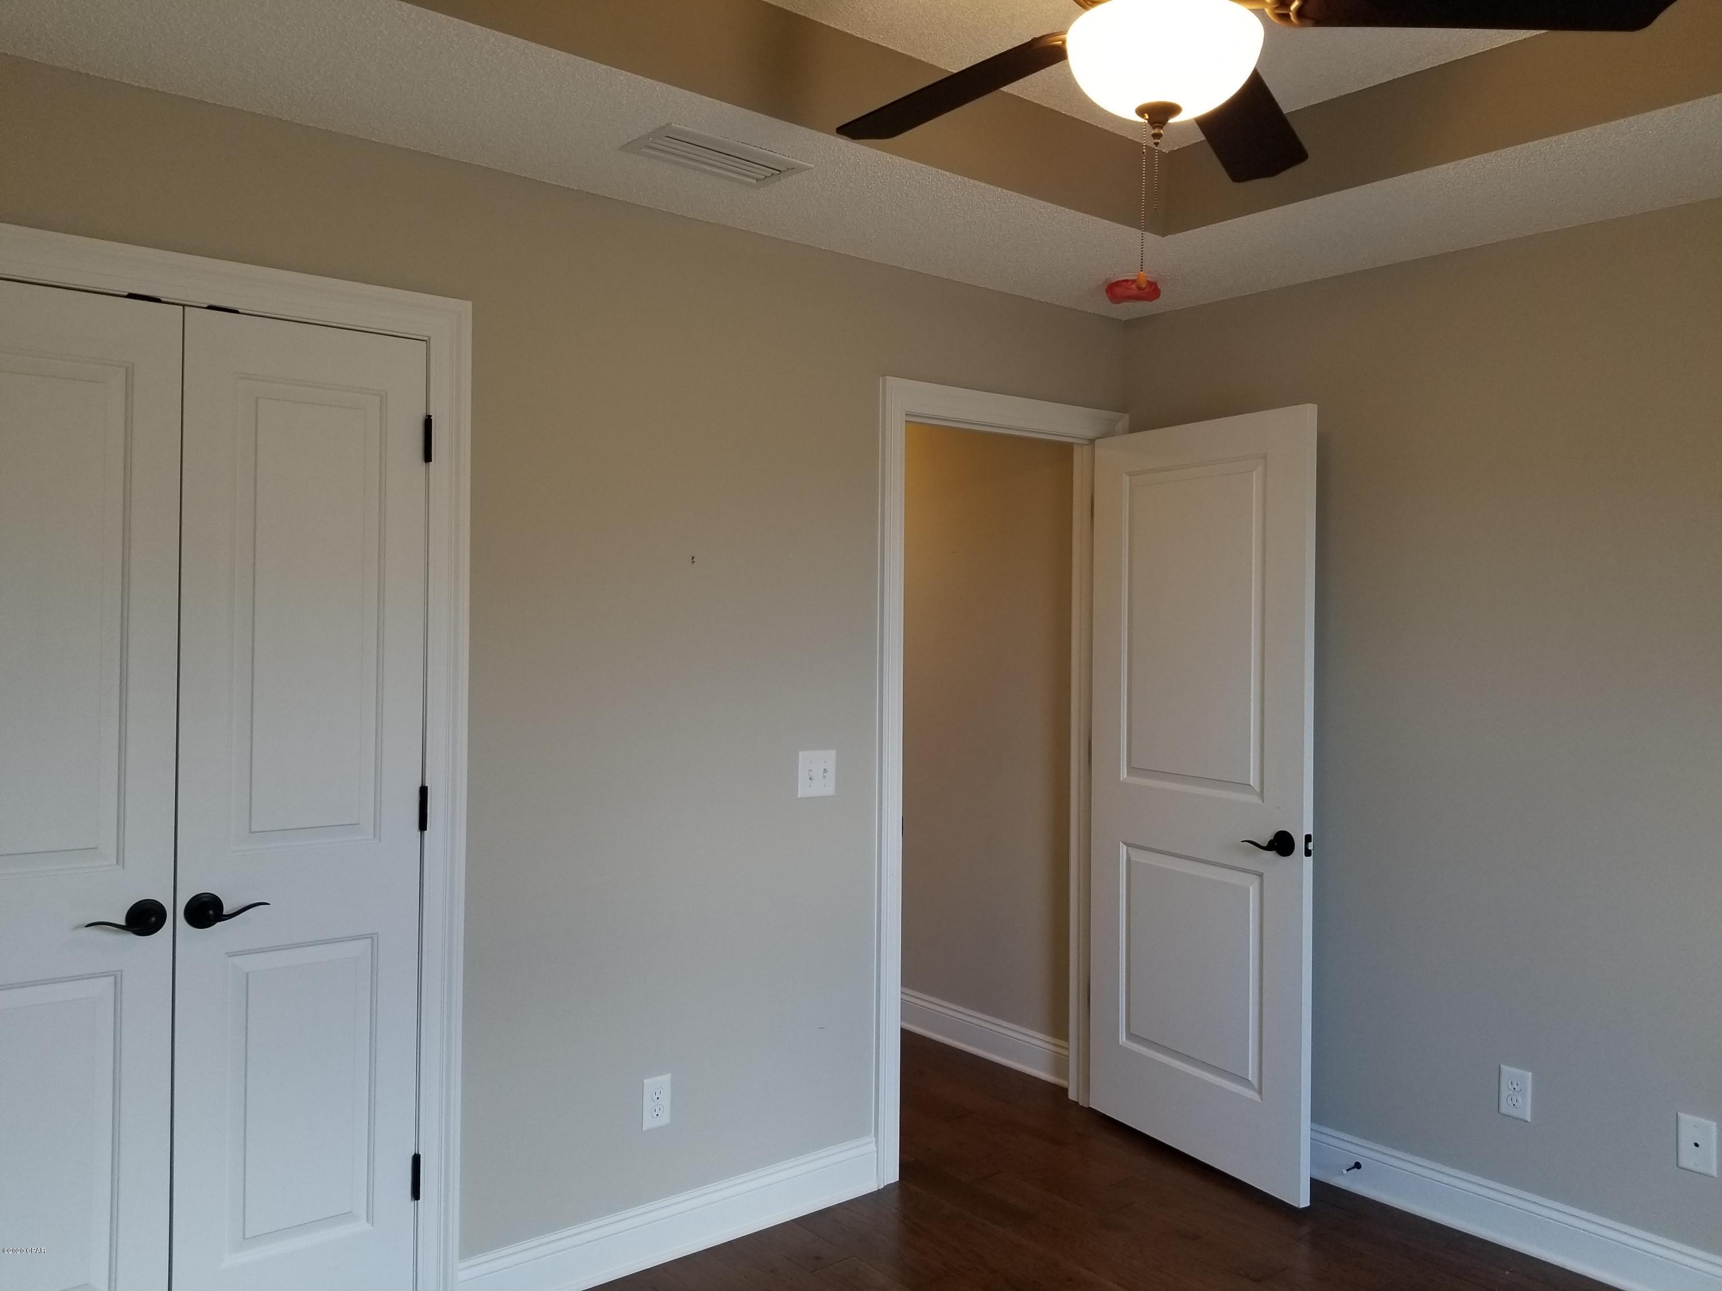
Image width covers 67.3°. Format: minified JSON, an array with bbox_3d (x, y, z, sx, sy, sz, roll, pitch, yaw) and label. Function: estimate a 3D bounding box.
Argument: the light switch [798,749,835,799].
[{"bbox_3d":[-0.111,0.326,3.271,0.116,0.115,0.014,0,0,-39],"label":"light switch"}]

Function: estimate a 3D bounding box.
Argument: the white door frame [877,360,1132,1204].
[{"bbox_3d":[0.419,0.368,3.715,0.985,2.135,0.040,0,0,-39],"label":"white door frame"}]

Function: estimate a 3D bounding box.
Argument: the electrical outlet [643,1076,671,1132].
[{"bbox_3d":[-0.470,1.055,2.983,0.071,0.115,0.010,0,0,-39],"label":"electrical outlet"}]

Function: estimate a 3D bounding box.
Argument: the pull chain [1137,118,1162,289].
[{"bbox_3d":[0.424,-0.647,1.900,0.036,0.243,0.030,1,0,0],"label":"pull chain"}]

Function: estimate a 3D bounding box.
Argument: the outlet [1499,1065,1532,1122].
[{"bbox_3d":[1.549,1.061,3.060,0.010,0.115,0.071,0,0,-40],"label":"outlet"}]

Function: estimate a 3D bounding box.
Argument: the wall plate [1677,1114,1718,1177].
[{"bbox_3d":[1.792,1.071,2.770,0.008,0.115,0.071,0,0,-40],"label":"wall plate"}]

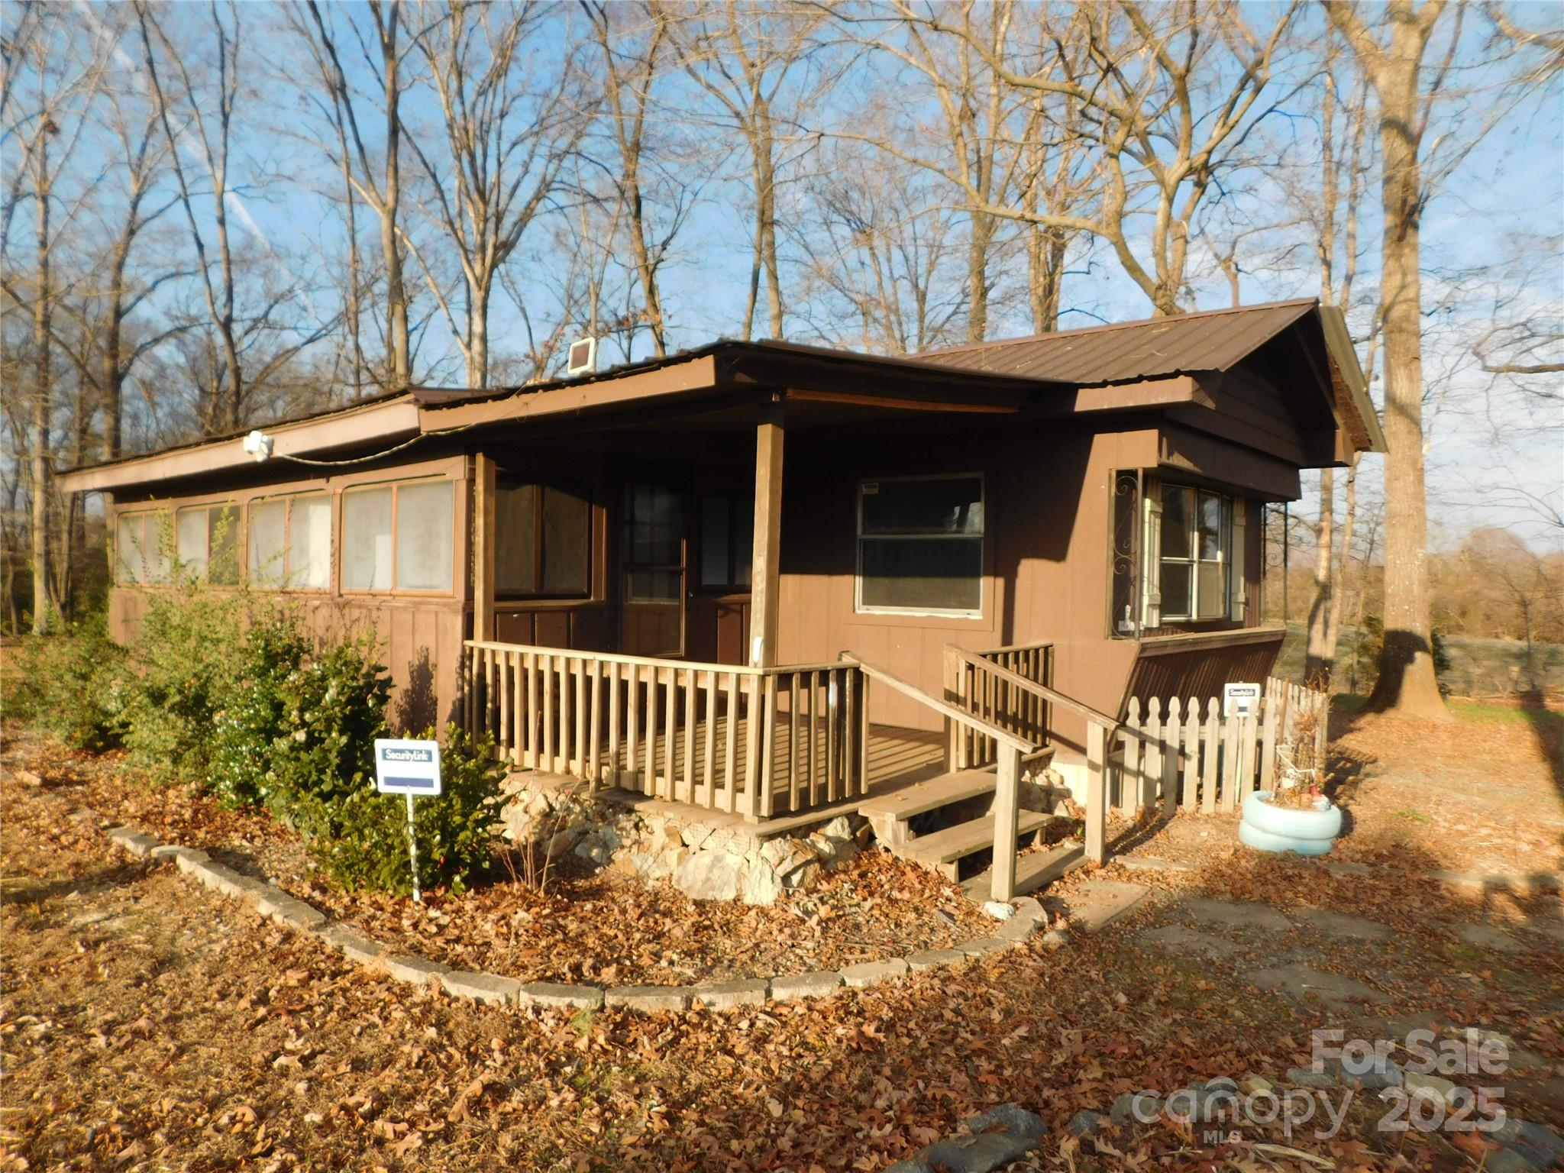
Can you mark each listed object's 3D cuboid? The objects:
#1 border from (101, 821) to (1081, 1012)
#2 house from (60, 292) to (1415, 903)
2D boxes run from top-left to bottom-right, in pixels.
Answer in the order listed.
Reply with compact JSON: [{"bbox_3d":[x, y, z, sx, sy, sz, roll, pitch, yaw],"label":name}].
[{"bbox_3d":[-1.576,1.546,4.968,5.690,0.130,1.740,1,0,13],"label":"border"},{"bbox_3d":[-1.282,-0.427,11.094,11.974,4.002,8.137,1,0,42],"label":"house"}]

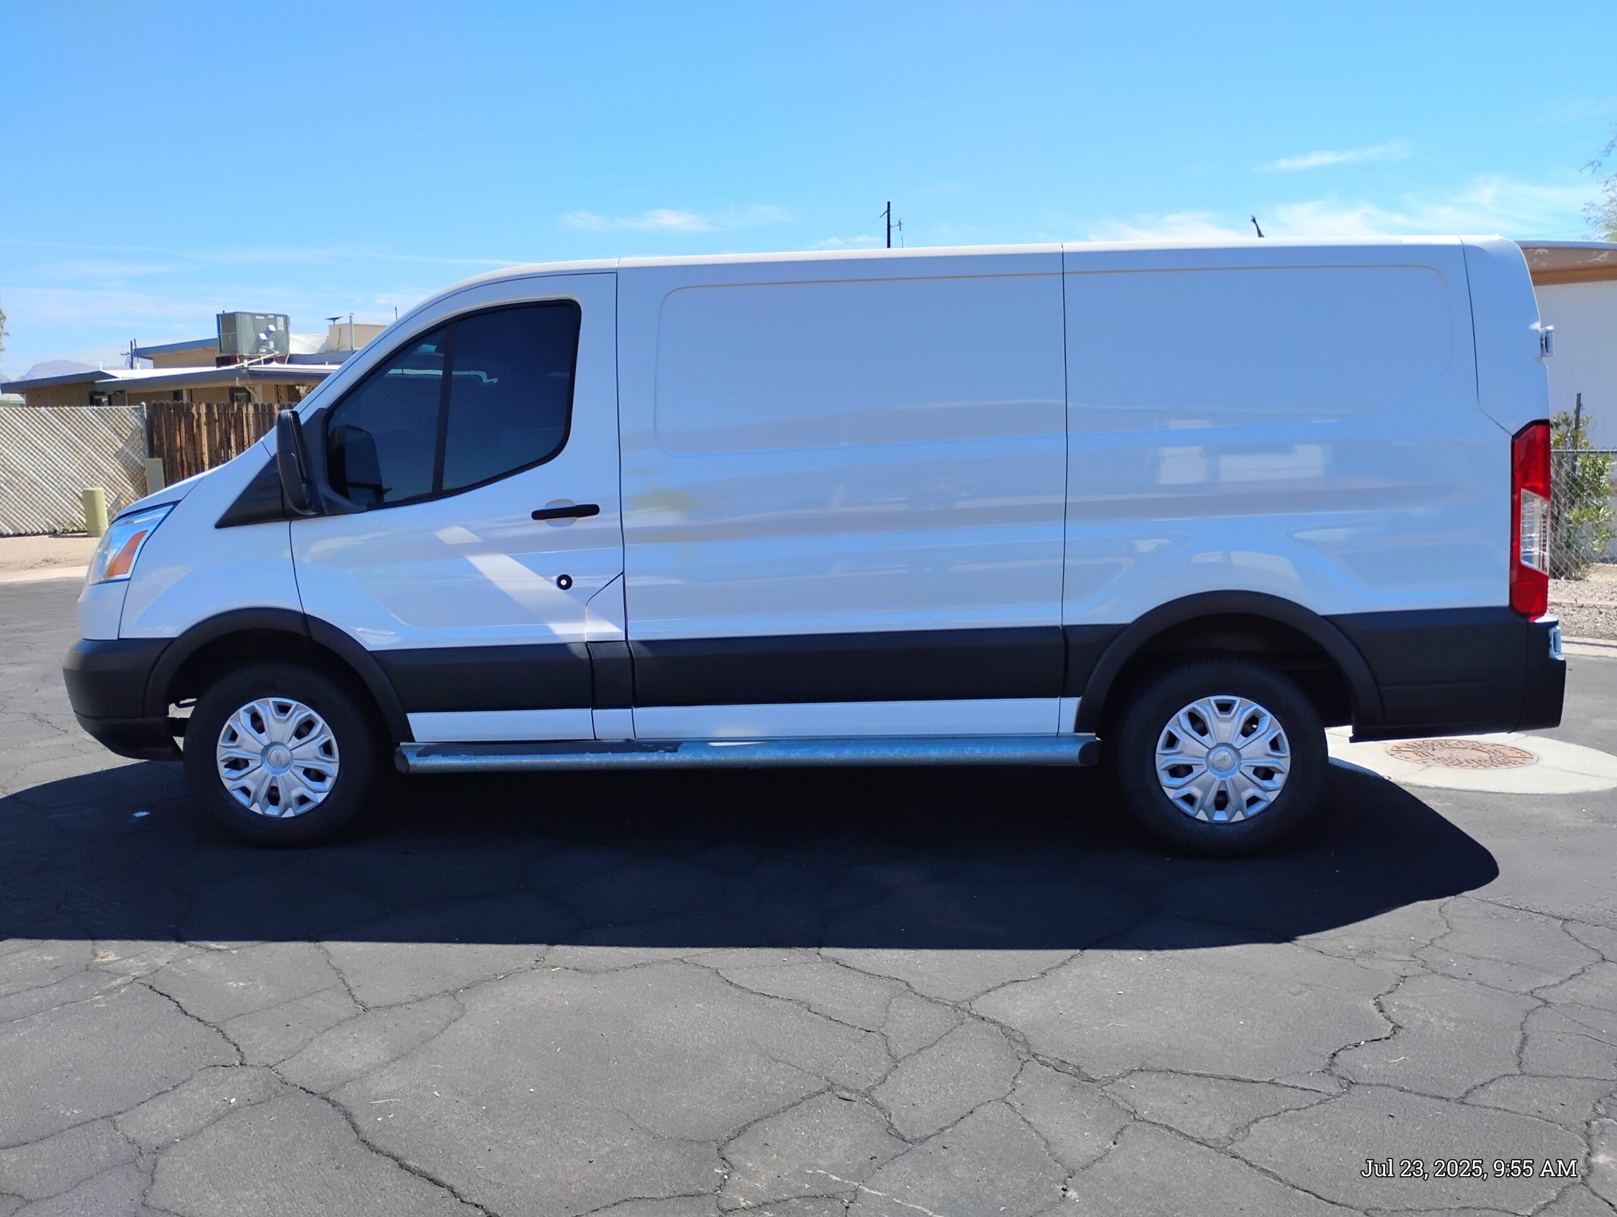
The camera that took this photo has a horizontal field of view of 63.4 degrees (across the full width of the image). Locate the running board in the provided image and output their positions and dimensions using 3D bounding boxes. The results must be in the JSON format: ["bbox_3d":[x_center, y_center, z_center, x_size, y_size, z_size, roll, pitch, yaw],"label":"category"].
[{"bbox_3d":[-0.230,0.505,4.493,2.420,0.105,0.140,-1,9,4],"label":"running board"}]

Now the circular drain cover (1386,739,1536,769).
[{"bbox_3d":[2.862,0.639,5.741,0.650,0.030,0.650,0,9,4],"label":"circular drain cover"}]

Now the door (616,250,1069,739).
[{"bbox_3d":[0.111,-0.355,4.418,1.490,1.610,0.200,-1,9,4],"label":"door"}]

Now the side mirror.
[{"bbox_3d":[-1.712,-0.486,4.350,0.130,0.350,0.220,-1,9,4],"label":"side mirror"}]

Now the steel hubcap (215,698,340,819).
[{"bbox_3d":[-1.889,0.535,4.668,0.447,0.447,0.065,0,9,4],"label":"steel hubcap"}]

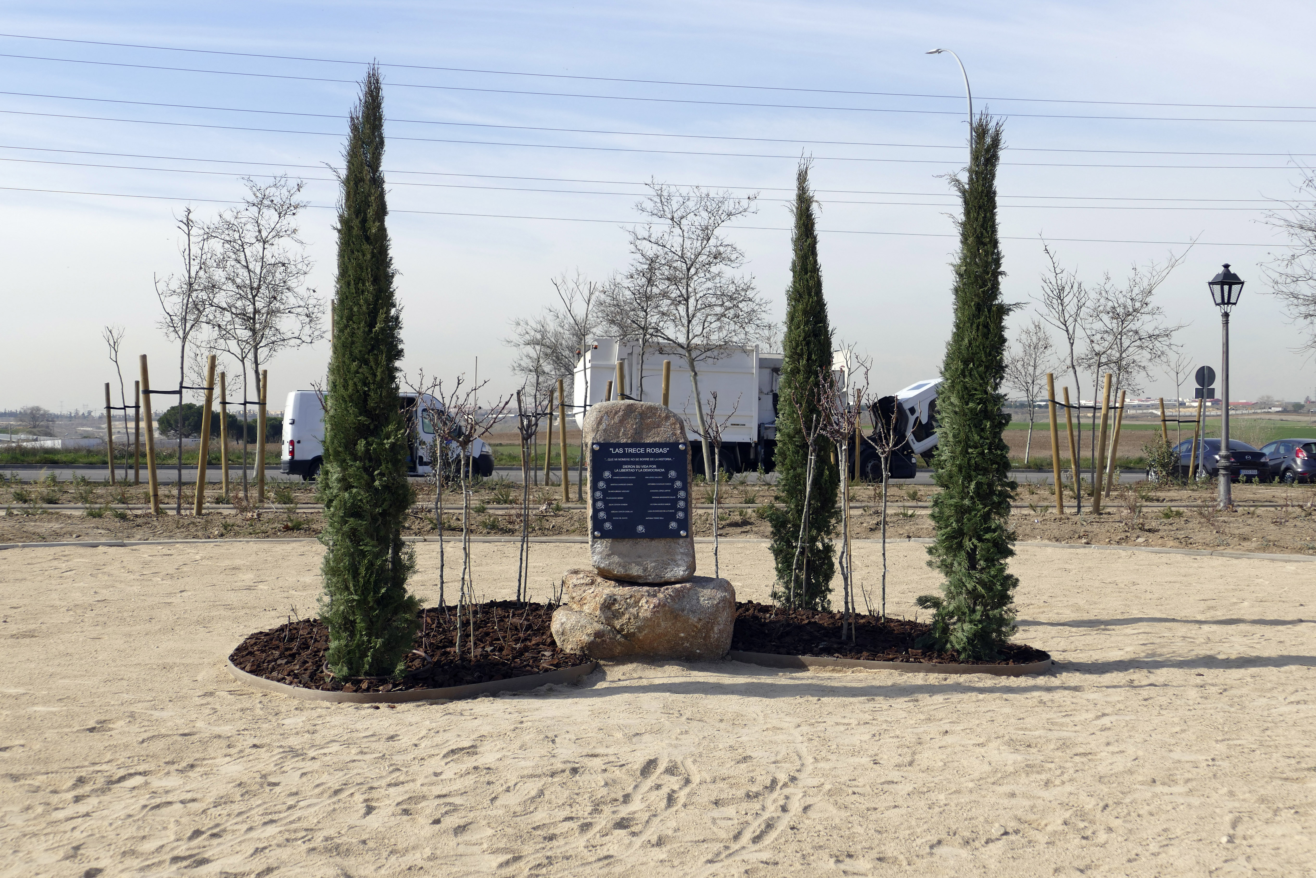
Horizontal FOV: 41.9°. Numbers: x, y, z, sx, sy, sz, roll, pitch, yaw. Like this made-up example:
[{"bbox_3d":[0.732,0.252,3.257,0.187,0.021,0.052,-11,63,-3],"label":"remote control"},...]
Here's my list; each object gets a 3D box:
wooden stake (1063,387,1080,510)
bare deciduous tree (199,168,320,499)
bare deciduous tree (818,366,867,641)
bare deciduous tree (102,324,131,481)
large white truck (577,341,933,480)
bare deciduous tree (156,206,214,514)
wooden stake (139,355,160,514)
[{"bbox_3d":[7.654,0.082,31.777,0.088,2.098,0.088,-7,1,0],"label":"wooden stake"},{"bbox_3d":[-6.768,-1.709,29.238,2.120,5.524,2.000,0,1,0],"label":"bare deciduous tree"},{"bbox_3d":[1.214,0.427,11.280,0.330,1.813,0.360,0,1,0],"label":"bare deciduous tree"},{"bbox_3d":[-11.784,-0.784,37.400,0.650,3.403,0.600,0,1,0],"label":"bare deciduous tree"},{"bbox_3d":[2.720,-0.660,46.600,9.700,3.750,2.500,0,1,-12],"label":"large white truck"},{"bbox_3d":[-7.165,-1.187,26.000,0.871,4.662,0.850,0,1,0],"label":"bare deciduous tree"},{"bbox_3d":[-6.761,-0.057,22.876,0.088,2.123,0.088,-5,1,0],"label":"wooden stake"}]

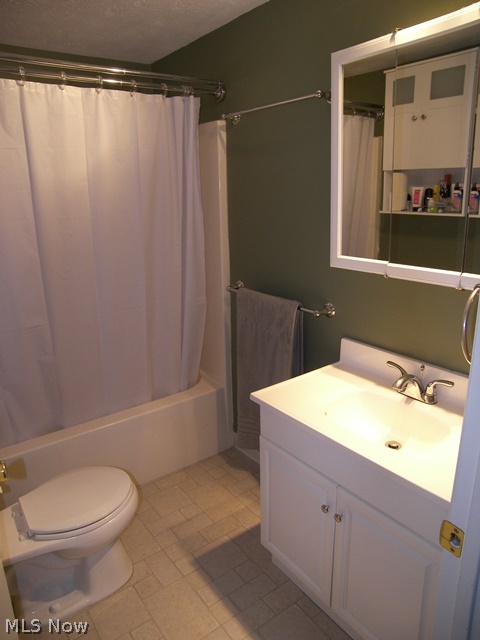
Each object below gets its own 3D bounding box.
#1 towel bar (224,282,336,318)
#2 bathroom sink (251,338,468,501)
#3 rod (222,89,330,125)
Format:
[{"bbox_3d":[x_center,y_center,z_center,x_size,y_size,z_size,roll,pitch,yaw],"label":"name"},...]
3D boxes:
[{"bbox_3d":[0.159,-0.103,2.061,0.086,0.056,0.668,-13,20,-35],"label":"towel bar"},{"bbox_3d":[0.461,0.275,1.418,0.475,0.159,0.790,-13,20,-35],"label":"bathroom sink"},{"bbox_3d":[0.129,-0.890,1.851,0.083,0.052,0.620,-13,20,-35],"label":"rod"}]

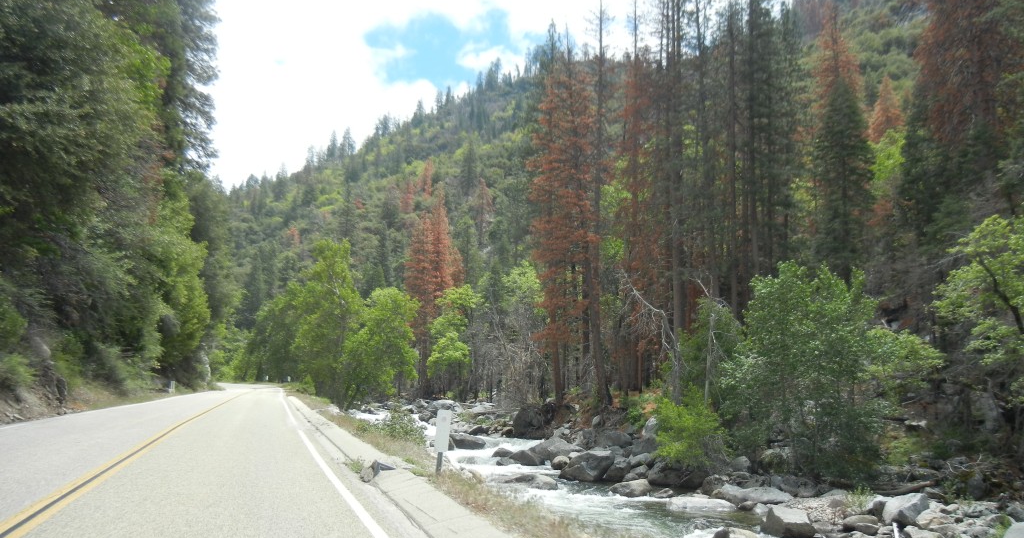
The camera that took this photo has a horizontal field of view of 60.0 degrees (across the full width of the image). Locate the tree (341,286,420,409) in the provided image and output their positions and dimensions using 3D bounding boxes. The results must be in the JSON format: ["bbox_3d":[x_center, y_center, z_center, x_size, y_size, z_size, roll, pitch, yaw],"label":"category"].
[{"bbox_3d":[-9.227,5.431,61.802,5.430,8.330,5.160,1,-7,-8],"label":"tree"}]

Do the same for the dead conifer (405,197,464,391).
[{"bbox_3d":[-10.844,2.919,122.602,8.010,27.200,8.010,1,-7,-5],"label":"dead conifer"}]

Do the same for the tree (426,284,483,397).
[{"bbox_3d":[-6.248,7.695,94.782,5.770,11.930,5.480,1,-7,-4],"label":"tree"}]

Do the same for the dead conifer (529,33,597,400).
[{"bbox_3d":[4.277,-4.427,75.160,5.760,31.290,5.470,0,-7,3],"label":"dead conifer"}]

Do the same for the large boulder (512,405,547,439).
[{"bbox_3d":[1.167,10.233,59.183,2.270,2.240,2.150,0,-7,1],"label":"large boulder"}]

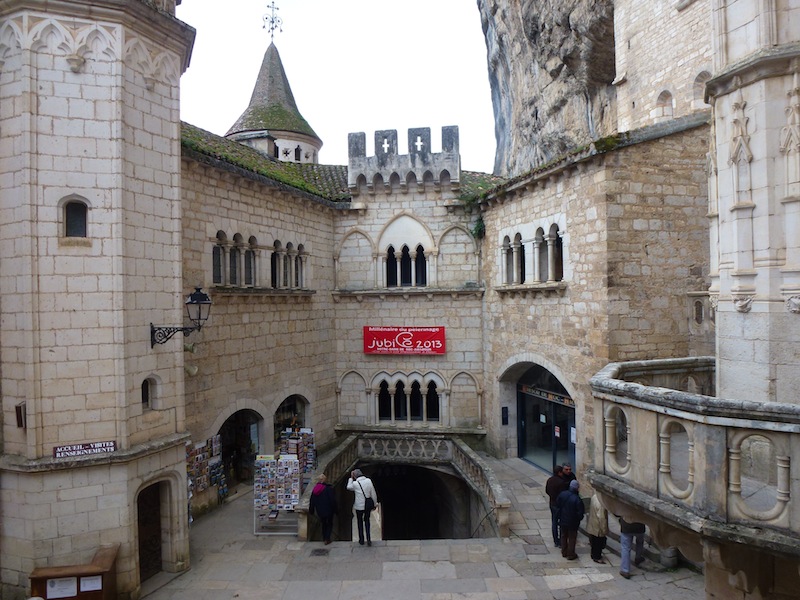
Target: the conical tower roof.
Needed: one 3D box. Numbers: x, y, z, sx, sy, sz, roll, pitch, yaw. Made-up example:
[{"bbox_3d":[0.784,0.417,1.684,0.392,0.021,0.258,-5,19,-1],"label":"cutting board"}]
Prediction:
[{"bbox_3d":[-6.775,-11.088,30.995,5.108,5.455,5.108,-1,0,0],"label":"conical tower roof"}]

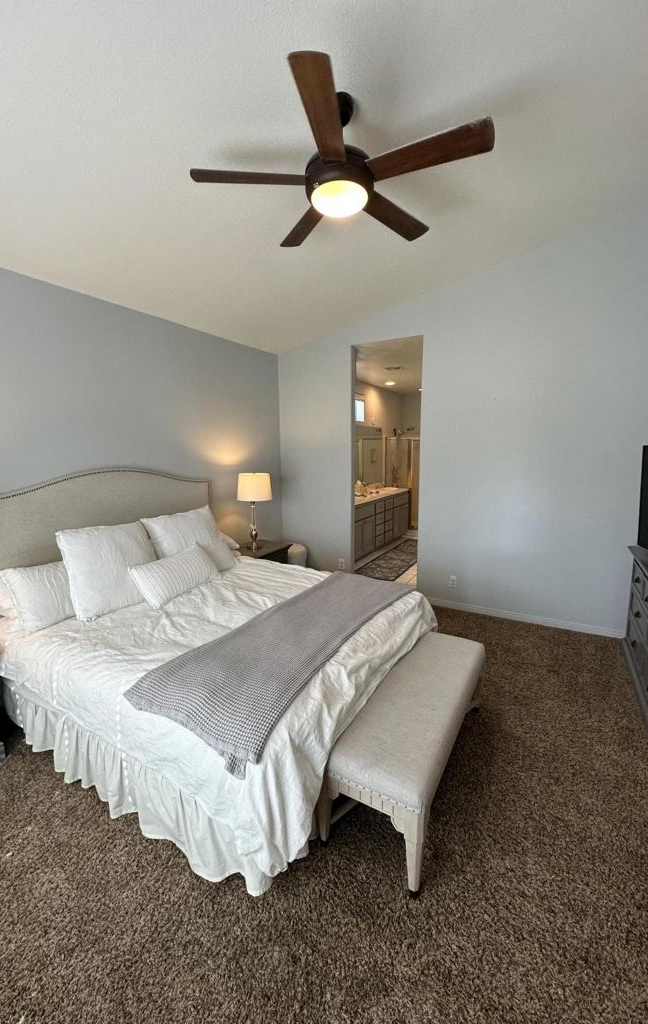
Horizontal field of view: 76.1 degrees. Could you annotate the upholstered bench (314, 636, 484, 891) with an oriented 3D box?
[{"bbox_3d":[0.486,1.088,2.134,0.419,0.458,1.308,4,10,29],"label":"upholstered bench"}]

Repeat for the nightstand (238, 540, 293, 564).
[{"bbox_3d":[-0.696,0.690,4.375,0.455,0.618,0.650,4,10,29],"label":"nightstand"}]

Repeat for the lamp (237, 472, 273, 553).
[{"bbox_3d":[-0.734,-0.009,4.286,0.366,0.793,0.366,-1,8,0],"label":"lamp"}]

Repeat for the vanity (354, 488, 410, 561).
[{"bbox_3d":[0.740,0.175,6.818,0.577,0.882,2.568,4,10,29],"label":"vanity"}]

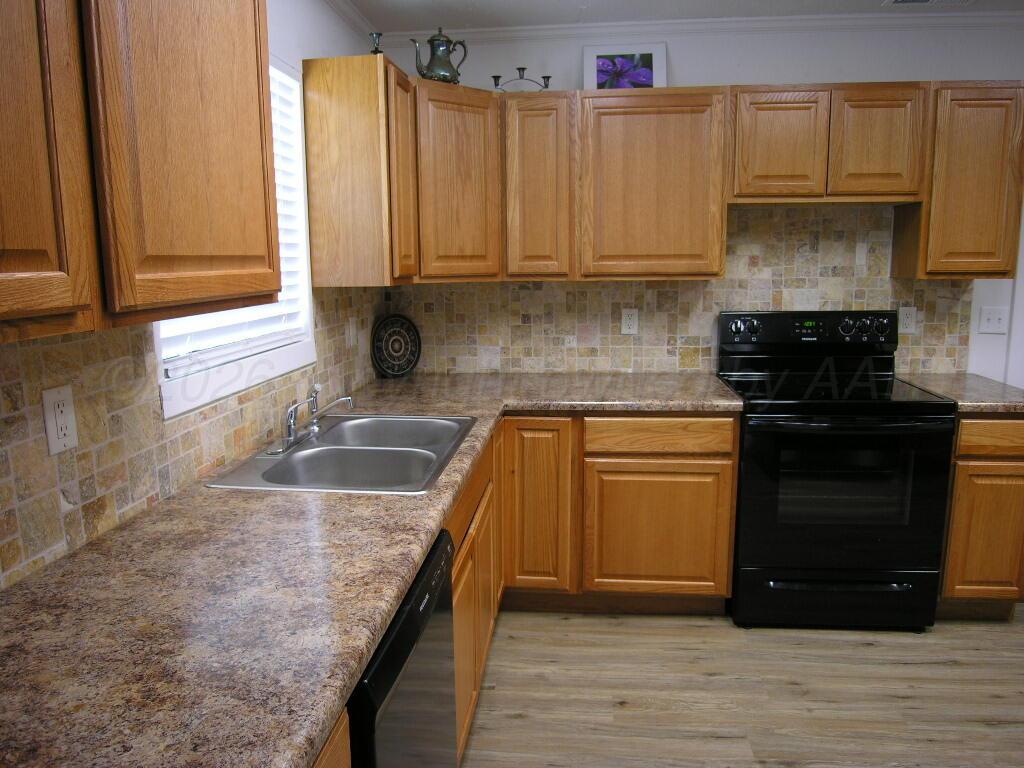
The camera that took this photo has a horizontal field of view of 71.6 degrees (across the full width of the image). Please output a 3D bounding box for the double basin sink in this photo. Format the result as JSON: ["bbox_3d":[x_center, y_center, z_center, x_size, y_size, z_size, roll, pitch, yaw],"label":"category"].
[{"bbox_3d":[-0.422,0.268,2.050,0.545,0.185,0.826,0,9,5],"label":"double basin sink"}]

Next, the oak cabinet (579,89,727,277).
[{"bbox_3d":[0.591,-0.834,3.058,0.618,0.766,0.310,0,9,5],"label":"oak cabinet"}]

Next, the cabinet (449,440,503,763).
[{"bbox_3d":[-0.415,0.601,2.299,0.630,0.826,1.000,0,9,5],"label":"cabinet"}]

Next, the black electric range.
[{"bbox_3d":[1.273,0.325,2.932,0.756,1.203,0.675,0,9,5],"label":"black electric range"}]

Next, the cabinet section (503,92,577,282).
[{"bbox_3d":[0.123,-0.835,3.102,0.311,0.766,0.310,0,9,5],"label":"cabinet section"}]

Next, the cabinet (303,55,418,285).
[{"bbox_3d":[-0.544,-0.745,2.580,0.310,0.766,0.290,0,9,5],"label":"cabinet"}]

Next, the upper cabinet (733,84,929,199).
[{"bbox_3d":[1.277,-0.982,2.970,0.763,0.460,0.310,0,9,5],"label":"upper cabinet"}]

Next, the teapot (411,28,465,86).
[{"bbox_3d":[-0.282,-1.279,2.767,0.222,0.224,0.135,-4,9,-18],"label":"teapot"}]

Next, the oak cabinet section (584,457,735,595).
[{"bbox_3d":[0.599,0.520,3.095,0.590,0.565,0.600,0,9,5],"label":"oak cabinet section"}]

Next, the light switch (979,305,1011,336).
[{"bbox_3d":[2.140,-0.282,3.152,0.125,0.120,0.012,0,9,5],"label":"light switch"}]

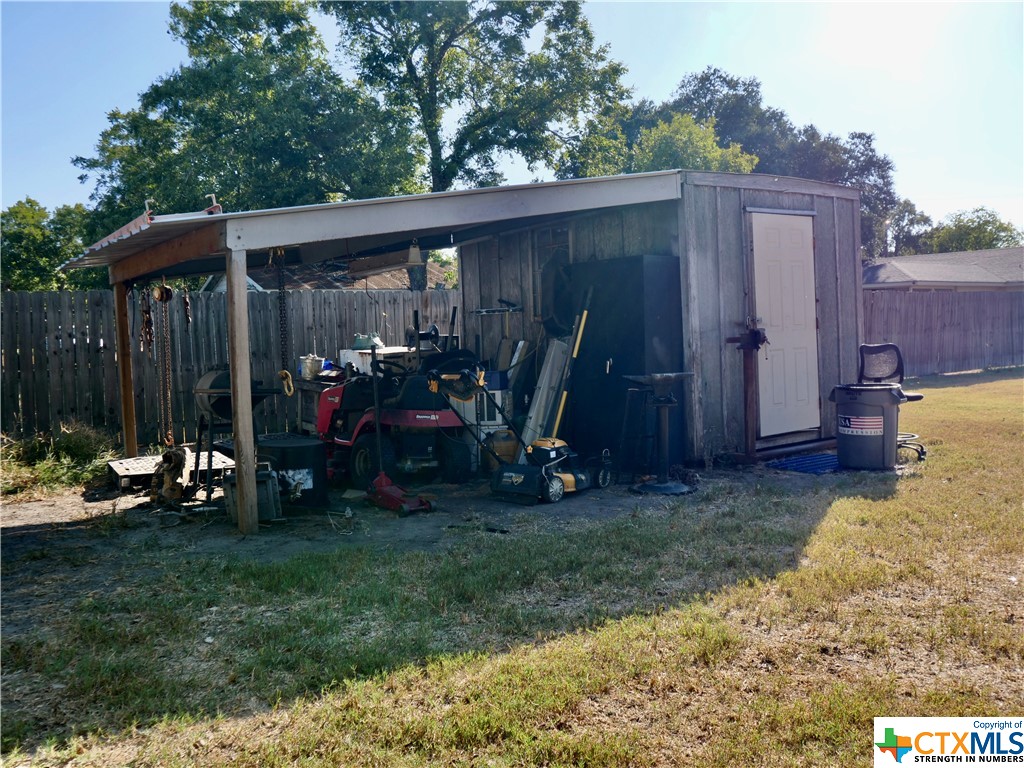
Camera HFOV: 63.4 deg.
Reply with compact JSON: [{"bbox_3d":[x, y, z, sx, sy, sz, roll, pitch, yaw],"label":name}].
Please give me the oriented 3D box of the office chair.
[{"bbox_3d":[3.418,0.147,7.450,0.610,1.010,0.630,-2,4,-7],"label":"office chair"}]

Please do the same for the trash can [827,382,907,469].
[{"bbox_3d":[3.026,0.344,7.030,0.640,0.680,0.570,2,6,37],"label":"trash can"}]

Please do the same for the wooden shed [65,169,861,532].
[{"bbox_3d":[-0.336,-0.627,8.367,6.970,2.522,4.182,-4,5,-35],"label":"wooden shed"}]

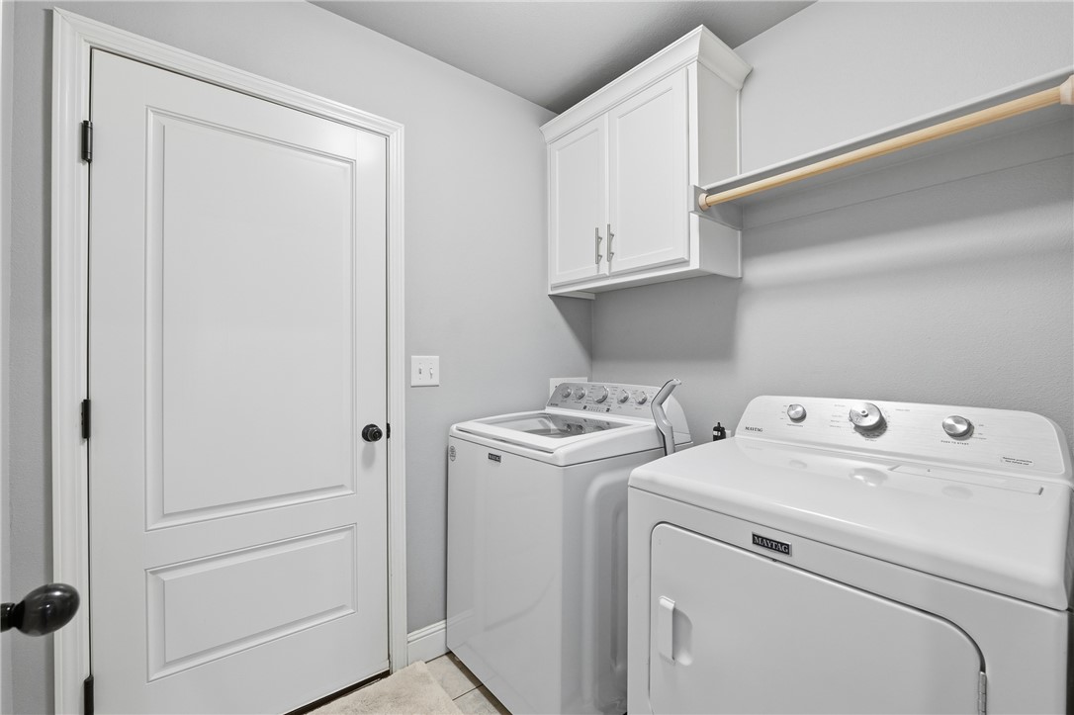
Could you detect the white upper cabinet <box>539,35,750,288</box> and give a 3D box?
[{"bbox_3d":[0.423,-0.706,1.808,0.365,0.795,0.830,0,0,-39],"label":"white upper cabinet"}]

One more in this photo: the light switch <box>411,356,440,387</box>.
[{"bbox_3d":[-0.442,0.056,1.660,0.117,0.117,0.018,0,0,-39],"label":"light switch"}]

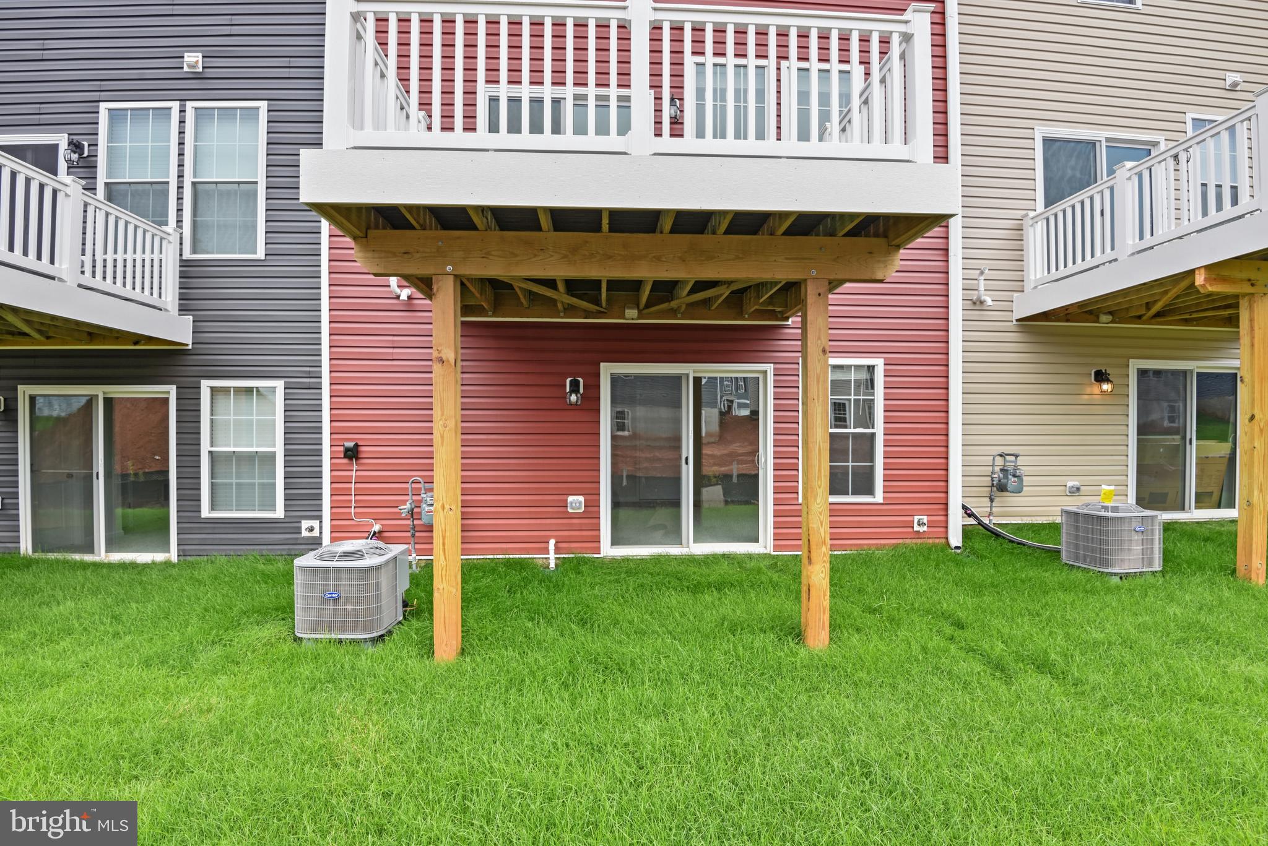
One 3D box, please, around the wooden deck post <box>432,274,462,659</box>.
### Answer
[{"bbox_3d":[-1.233,0.292,3.734,0.140,2.500,0.140,0,0,-4],"label":"wooden deck post"}]

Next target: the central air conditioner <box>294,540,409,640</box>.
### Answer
[{"bbox_3d":[-2.058,1.180,4.210,0.600,0.620,0.600,0,0,-2],"label":"central air conditioner"}]

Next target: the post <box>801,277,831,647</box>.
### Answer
[{"bbox_3d":[1.244,0.277,3.886,0.140,2.485,0.140,0,0,-4],"label":"post"}]

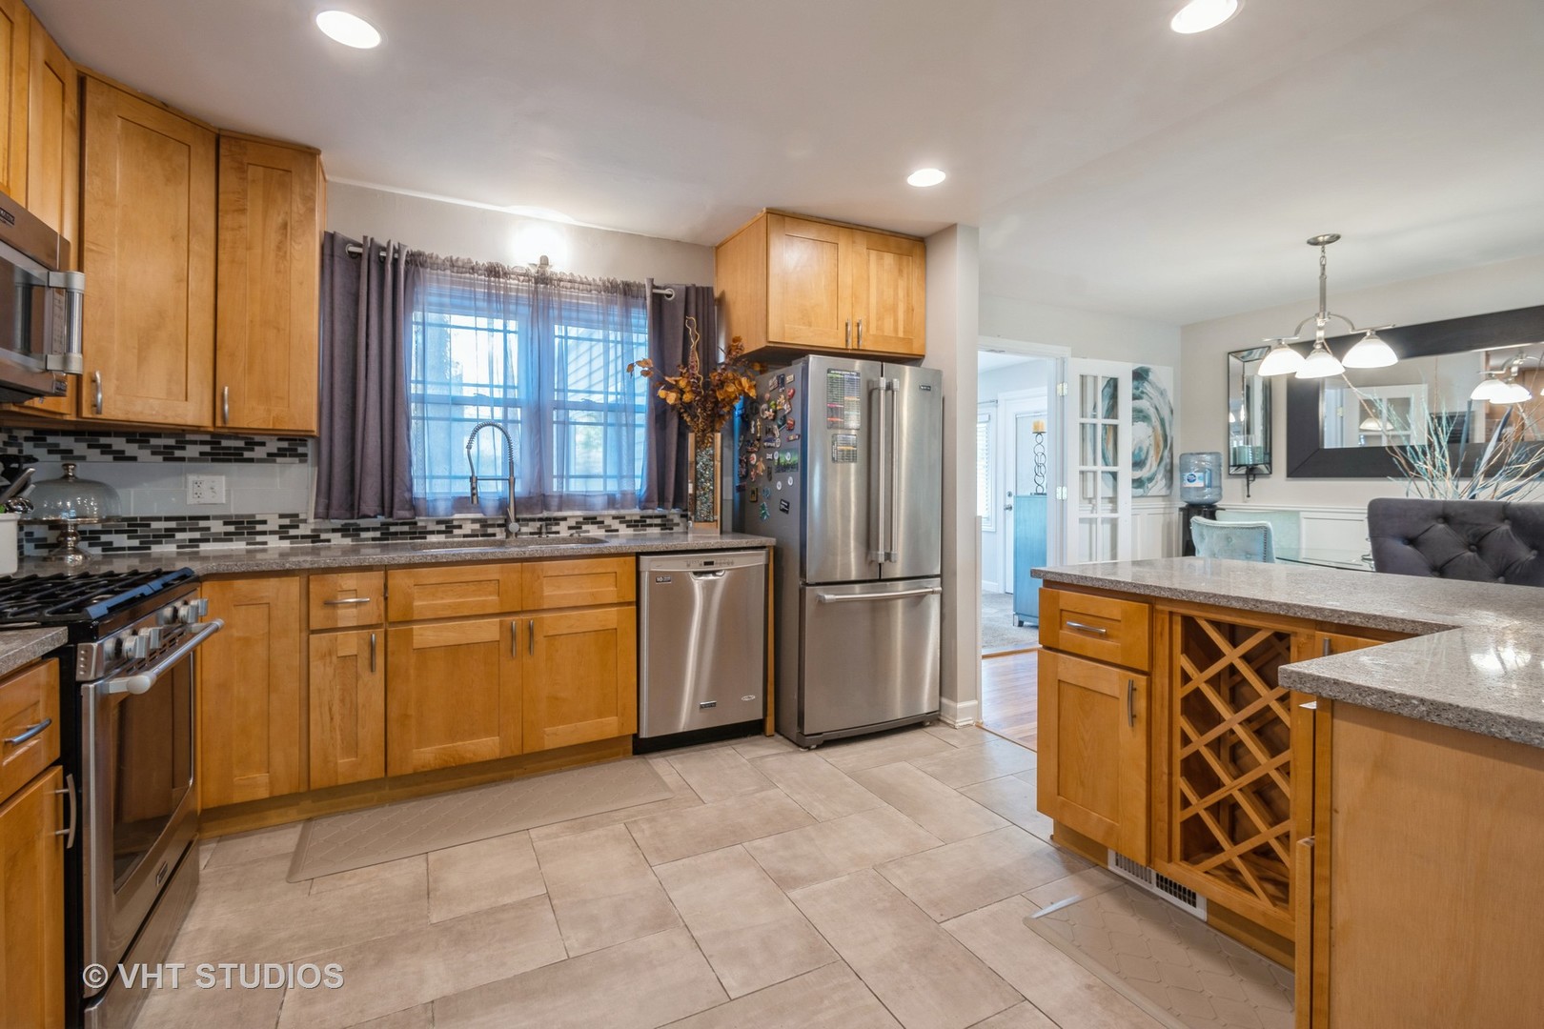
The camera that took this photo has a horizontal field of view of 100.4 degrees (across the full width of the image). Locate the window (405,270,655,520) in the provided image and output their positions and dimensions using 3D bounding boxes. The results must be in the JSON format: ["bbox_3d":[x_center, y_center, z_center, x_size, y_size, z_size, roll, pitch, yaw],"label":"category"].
[{"bbox_3d":[-1.152,-0.553,3.160,1.177,1.102,0.090,-1,1,-26],"label":"window"}]

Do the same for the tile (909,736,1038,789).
[{"bbox_3d":[0.887,1.047,2.705,0.581,0.010,0.289,-1,1,-26],"label":"tile"}]

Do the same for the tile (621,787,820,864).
[{"bbox_3d":[-0.158,1.056,2.184,0.581,0.010,0.289,-1,1,-26],"label":"tile"}]

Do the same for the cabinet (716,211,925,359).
[{"bbox_3d":[0.248,-1.116,3.453,0.913,0.637,0.637,0,1,-25],"label":"cabinet"}]

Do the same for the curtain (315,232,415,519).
[{"bbox_3d":[-1.754,-0.587,2.786,0.383,1.192,0.096,-1,3,-29],"label":"curtain"}]

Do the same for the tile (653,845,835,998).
[{"bbox_3d":[-0.098,1.124,1.836,0.313,0.012,0.587,-1,3,-29],"label":"tile"}]

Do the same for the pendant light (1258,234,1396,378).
[{"bbox_3d":[2.912,-1.068,3.405,0.560,0.779,0.560,-1,3,-29],"label":"pendant light"}]

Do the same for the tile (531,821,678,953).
[{"bbox_3d":[-0.520,1.117,1.964,0.313,0.012,0.587,-1,3,-29],"label":"tile"}]

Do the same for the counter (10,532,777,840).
[{"bbox_3d":[-1.365,0.609,2.713,2.755,0.923,0.616,-1,3,-29],"label":"counter"}]

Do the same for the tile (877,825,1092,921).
[{"bbox_3d":[0.625,1.058,1.921,0.581,0.010,0.289,-1,1,-26],"label":"tile"}]

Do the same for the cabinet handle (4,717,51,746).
[{"bbox_3d":[-1.258,0.366,1.091,0.032,0.014,0.120,-1,1,-26],"label":"cabinet handle"}]

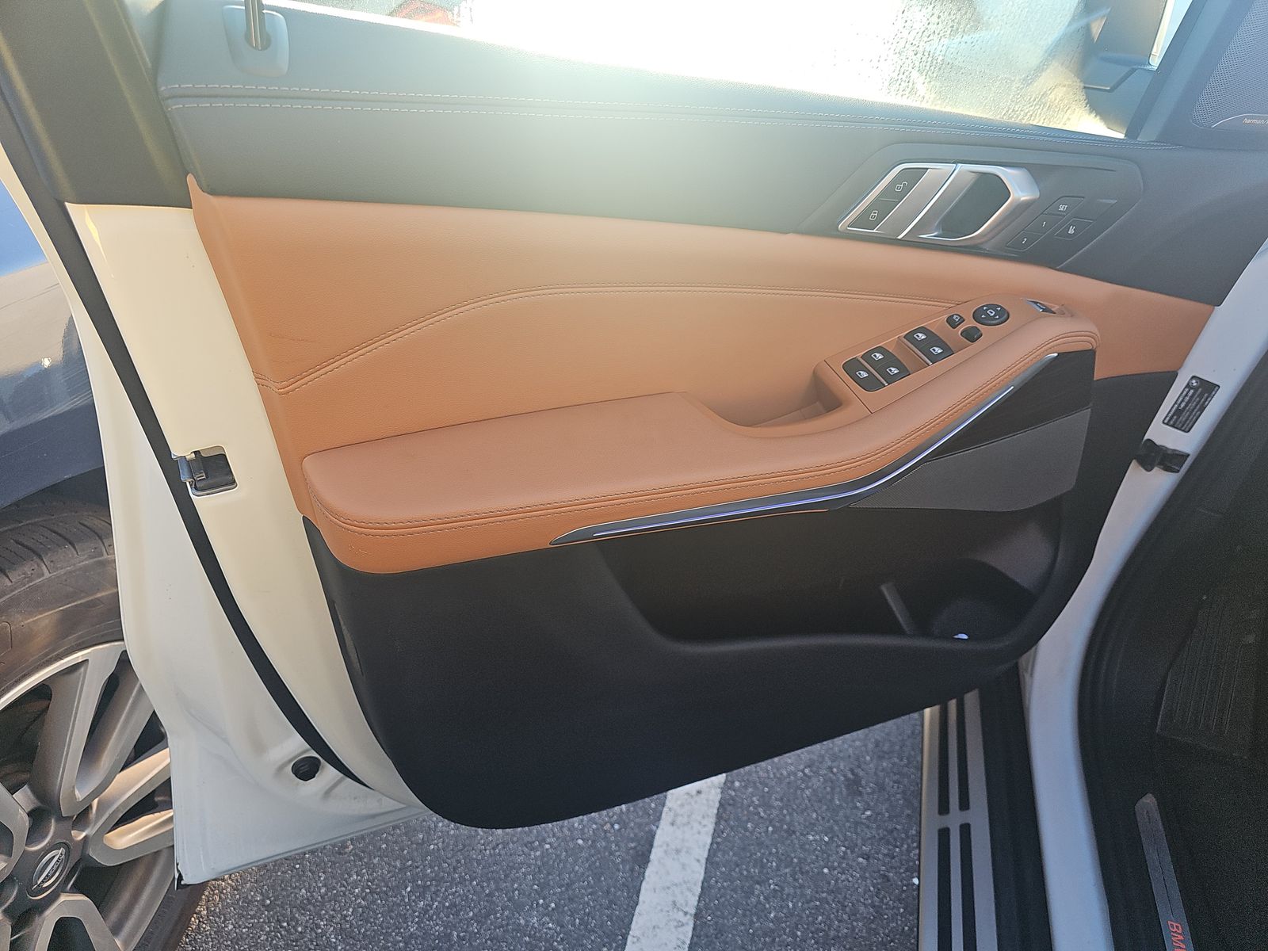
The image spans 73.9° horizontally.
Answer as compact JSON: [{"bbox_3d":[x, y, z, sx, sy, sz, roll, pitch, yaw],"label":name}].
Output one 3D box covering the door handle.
[{"bbox_3d":[0.272,-0.241,0.746,0.192,0.075,0.040,-9,28,-17],"label":"door handle"}]

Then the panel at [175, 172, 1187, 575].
[{"bbox_3d":[0.205,-0.114,0.682,0.970,0.252,0.130,-9,40,-20],"label":"panel"}]

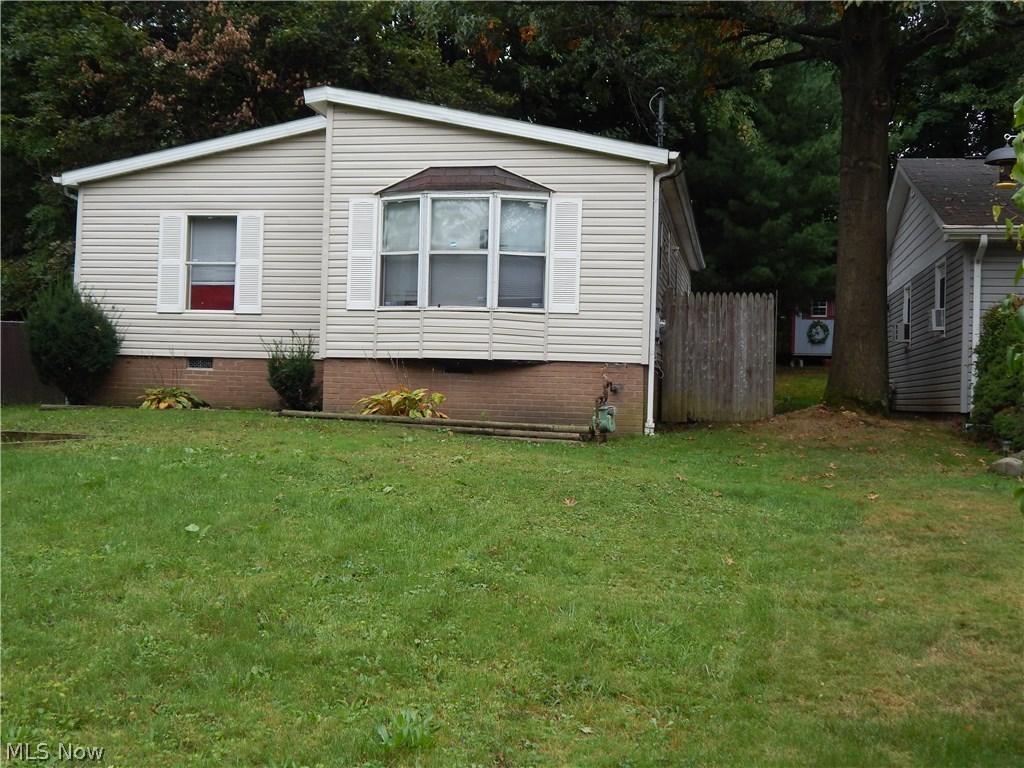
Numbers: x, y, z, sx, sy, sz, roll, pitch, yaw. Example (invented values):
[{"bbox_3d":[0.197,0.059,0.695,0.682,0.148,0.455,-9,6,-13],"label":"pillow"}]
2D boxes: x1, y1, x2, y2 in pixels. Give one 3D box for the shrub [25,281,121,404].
[{"bbox_3d":[-5.935,-0.550,17.200,1.227,1.617,1.227,2,-1,12],"label":"shrub"}]

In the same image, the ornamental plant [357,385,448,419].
[{"bbox_3d":[-1.308,0.208,15.200,1.108,0.372,0.942,2,-1,12],"label":"ornamental plant"}]

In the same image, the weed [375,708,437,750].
[{"bbox_3d":[-0.377,1.221,4.500,0.216,0.112,0.194,2,-1,0],"label":"weed"}]

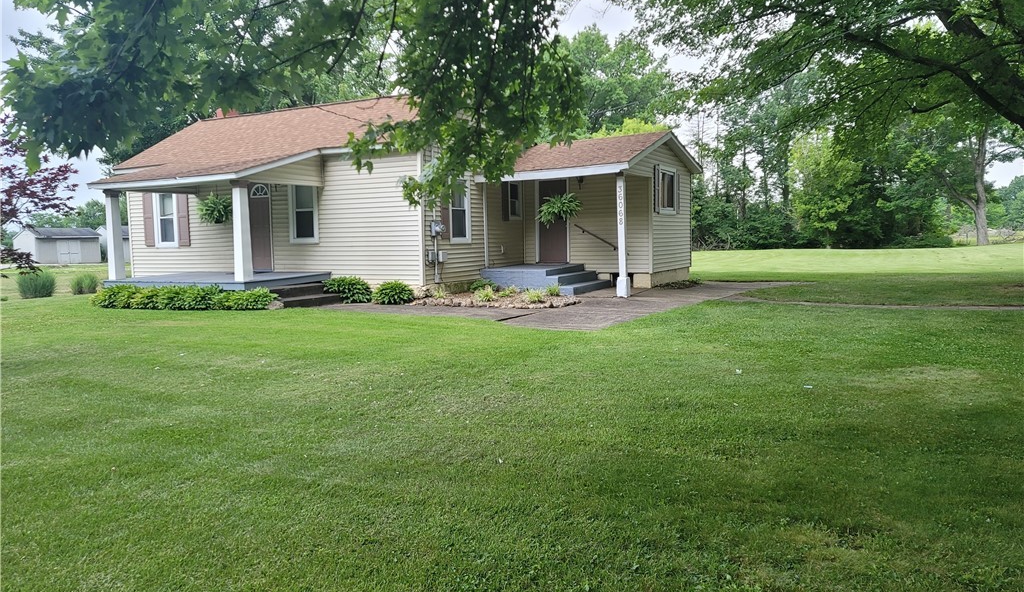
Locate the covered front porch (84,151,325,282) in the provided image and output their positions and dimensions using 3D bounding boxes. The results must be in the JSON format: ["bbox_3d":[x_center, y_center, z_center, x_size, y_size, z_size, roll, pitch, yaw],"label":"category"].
[{"bbox_3d":[-6.478,-1.622,15.948,4.370,2.930,2.570,1,5,27],"label":"covered front porch"}]

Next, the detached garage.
[{"bbox_3d":[-35.412,-3.919,57.639,3.100,2.800,5.000,1,5,29],"label":"detached garage"}]

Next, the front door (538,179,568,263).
[{"bbox_3d":[1.038,-1.855,18.436,0.810,2.050,0.070,1,5,27],"label":"front door"}]

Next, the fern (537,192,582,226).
[{"bbox_3d":[1.069,-1.947,16.647,0.930,0.760,0.930,-1,5,0],"label":"fern"}]

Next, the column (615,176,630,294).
[{"bbox_3d":[2.353,-1.276,15.697,0.220,2.615,0.220,1,5,27],"label":"column"}]

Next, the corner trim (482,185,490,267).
[{"bbox_3d":[-0.592,-1.674,17.379,0.100,2.020,0.090,1,5,27],"label":"corner trim"}]

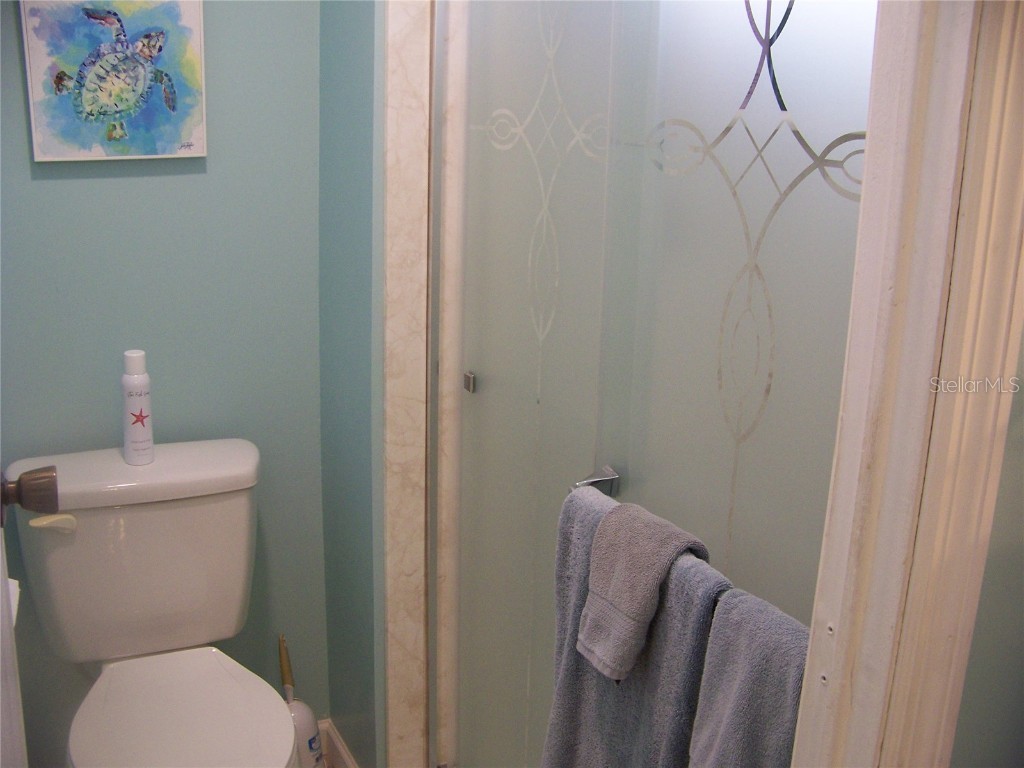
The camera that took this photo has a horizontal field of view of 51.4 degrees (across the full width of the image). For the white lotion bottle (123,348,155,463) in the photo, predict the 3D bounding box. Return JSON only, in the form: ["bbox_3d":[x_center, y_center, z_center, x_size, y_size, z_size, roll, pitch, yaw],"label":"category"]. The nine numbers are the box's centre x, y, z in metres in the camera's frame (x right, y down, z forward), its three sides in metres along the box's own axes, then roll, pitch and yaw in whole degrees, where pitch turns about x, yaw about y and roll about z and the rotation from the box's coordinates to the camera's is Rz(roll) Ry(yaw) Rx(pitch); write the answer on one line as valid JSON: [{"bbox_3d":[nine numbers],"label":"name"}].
[{"bbox_3d":[-0.663,0.041,1.885,0.052,0.197,0.052,-6,16,-27],"label":"white lotion bottle"}]

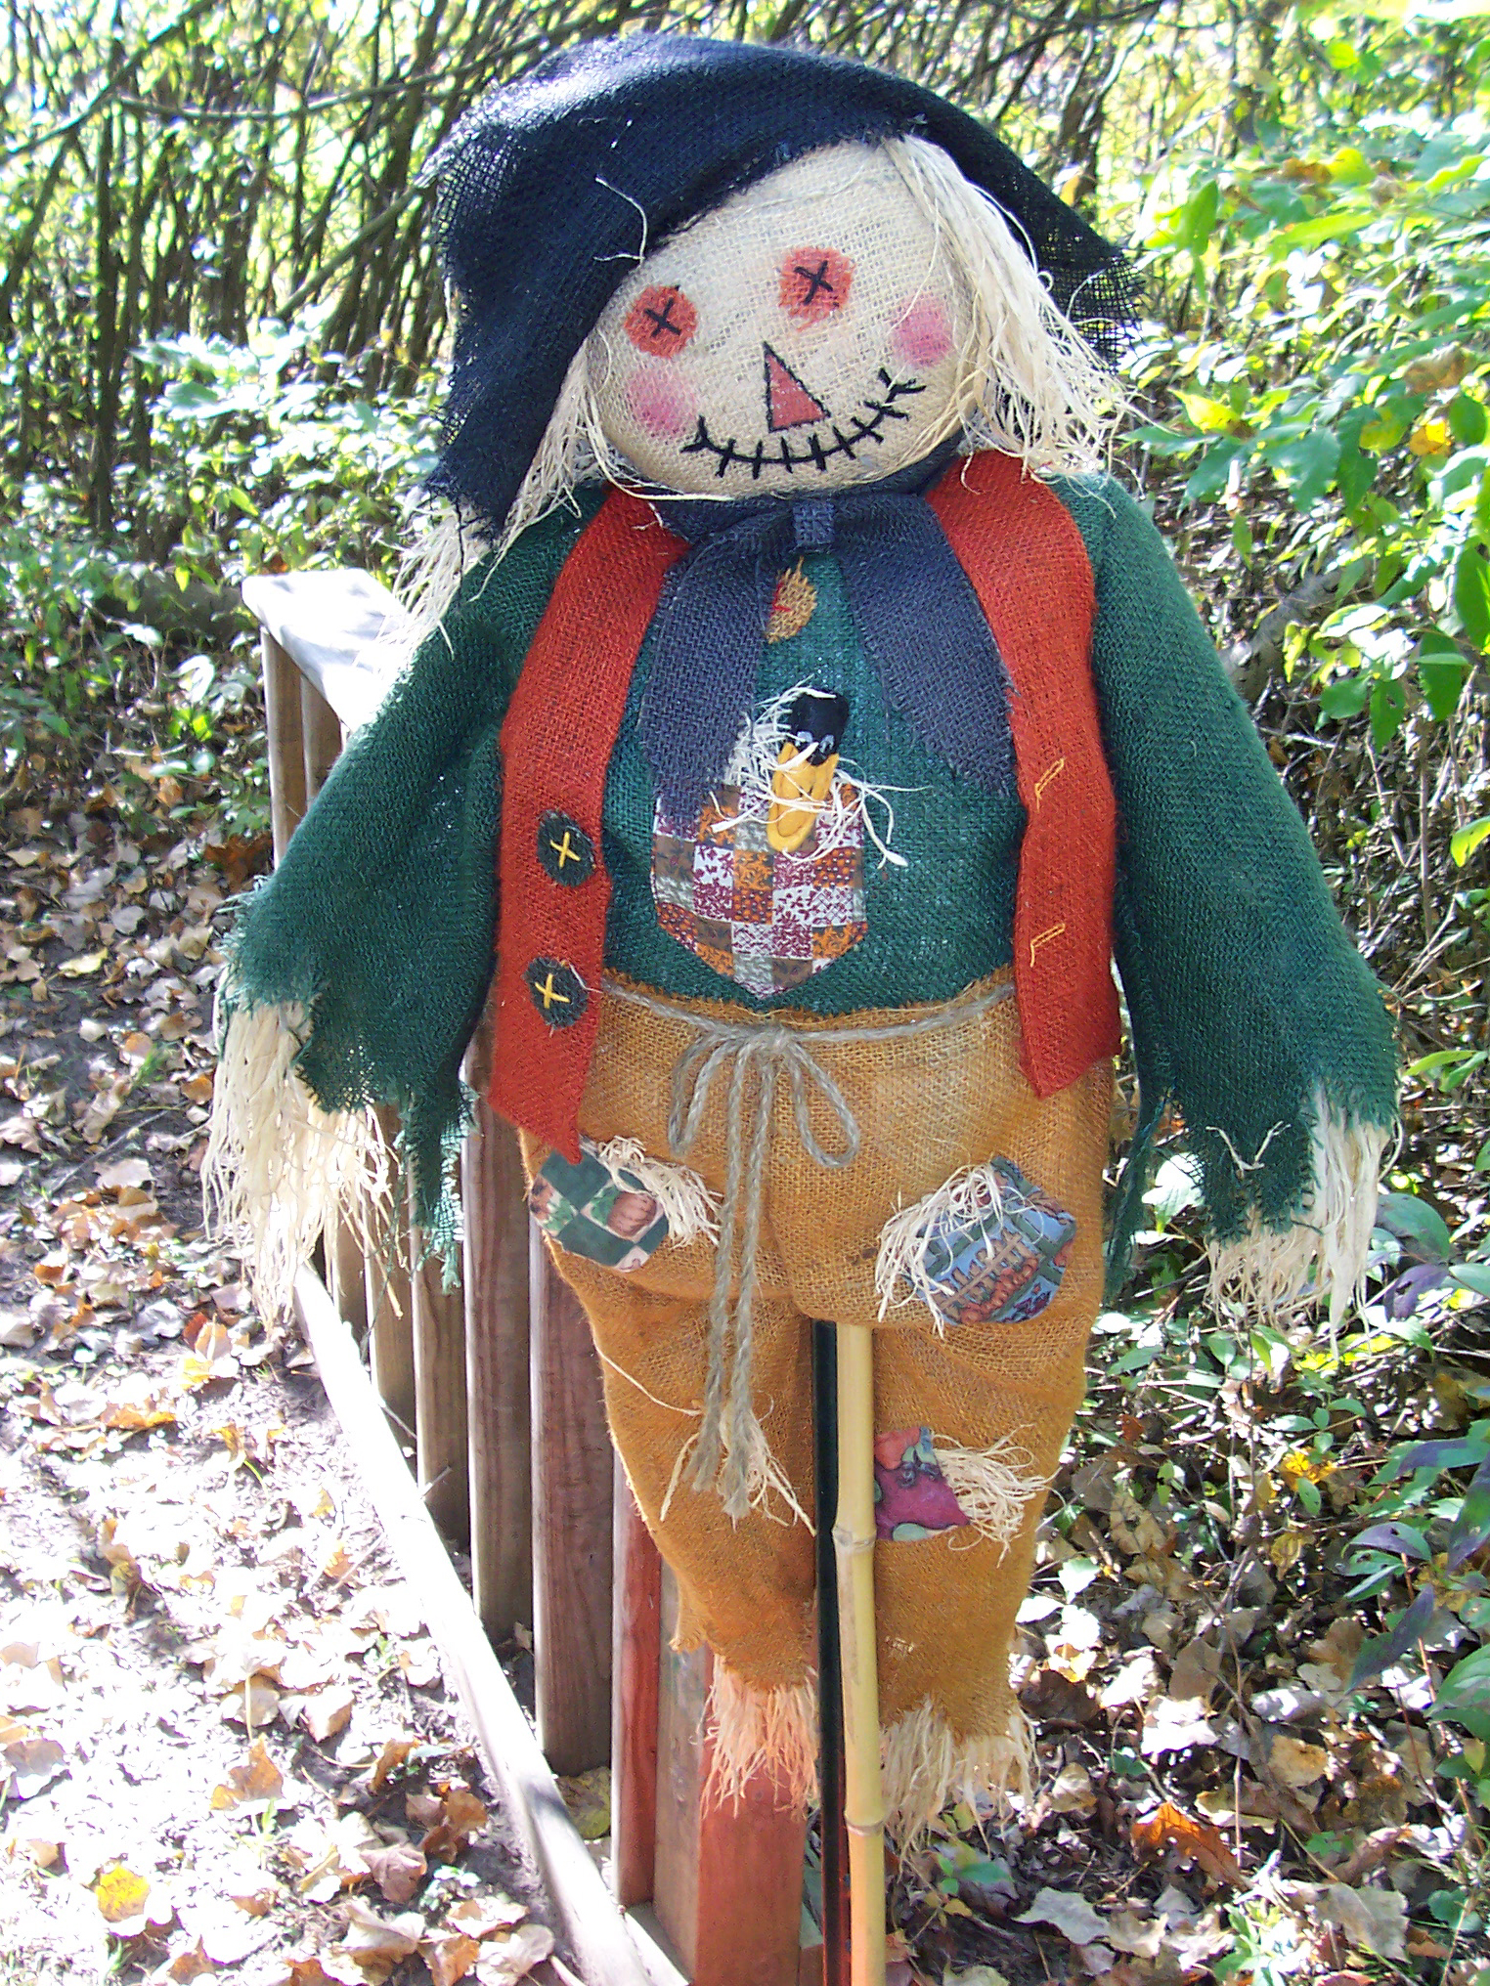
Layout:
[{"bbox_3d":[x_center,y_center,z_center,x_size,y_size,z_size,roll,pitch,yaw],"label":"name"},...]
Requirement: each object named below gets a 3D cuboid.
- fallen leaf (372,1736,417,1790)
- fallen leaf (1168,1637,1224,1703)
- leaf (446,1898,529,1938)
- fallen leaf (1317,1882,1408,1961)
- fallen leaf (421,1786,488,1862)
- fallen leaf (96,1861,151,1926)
[{"bbox_3d":[-0.327,0.714,1.967,0.032,0.025,0.055,6,24,9],"label":"fallen leaf"},{"bbox_3d":[0.445,0.666,2.081,0.042,0.030,0.077,11,25,20],"label":"fallen leaf"},{"bbox_3d":[-0.221,0.787,1.810,0.051,0.020,0.035,12,25,22],"label":"leaf"},{"bbox_3d":[0.526,0.789,1.809,0.073,0.025,0.061,8,24,14],"label":"fallen leaf"},{"bbox_3d":[-0.257,0.744,1.901,0.040,0.025,0.068,8,24,14],"label":"fallen leaf"},{"bbox_3d":[-0.556,0.805,1.900,0.050,0.015,0.068,-6,24,-19],"label":"fallen leaf"}]

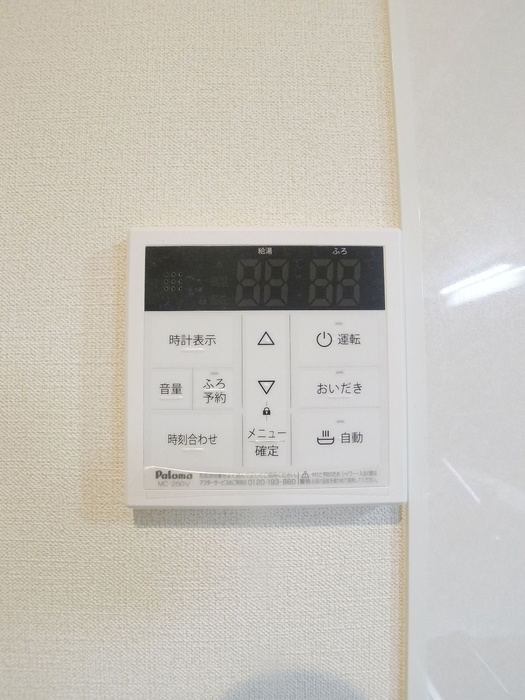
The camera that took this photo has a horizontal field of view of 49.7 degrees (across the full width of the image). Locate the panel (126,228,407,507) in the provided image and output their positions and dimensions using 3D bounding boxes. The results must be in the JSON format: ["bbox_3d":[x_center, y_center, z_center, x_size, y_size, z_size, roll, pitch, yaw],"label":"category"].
[{"bbox_3d":[0.002,0.007,0.255,0.120,0.120,0.019,0,-4,0],"label":"panel"}]

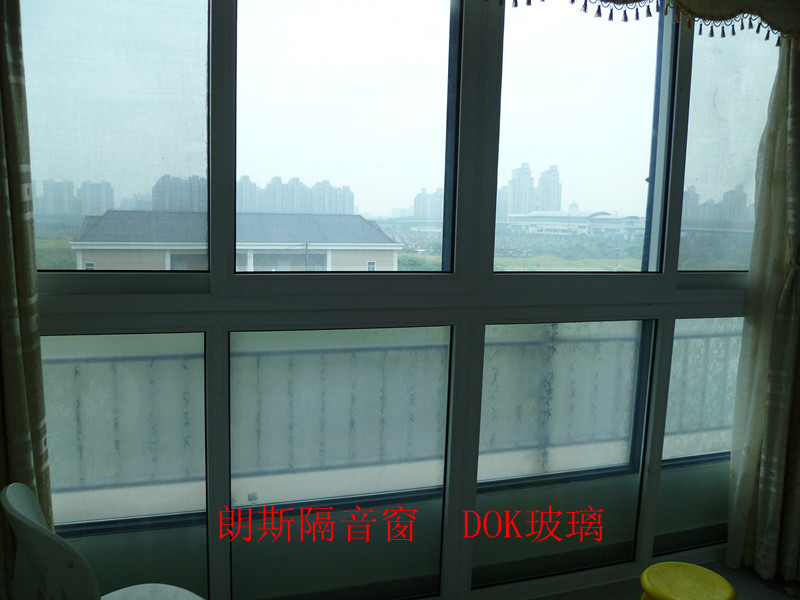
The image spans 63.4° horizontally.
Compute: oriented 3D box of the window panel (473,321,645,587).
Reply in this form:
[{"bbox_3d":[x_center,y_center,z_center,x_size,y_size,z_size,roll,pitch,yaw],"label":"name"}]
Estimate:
[{"bbox_3d":[0.610,0.564,2.410,0.701,0.972,0.030,-1,7,-19],"label":"window panel"}]

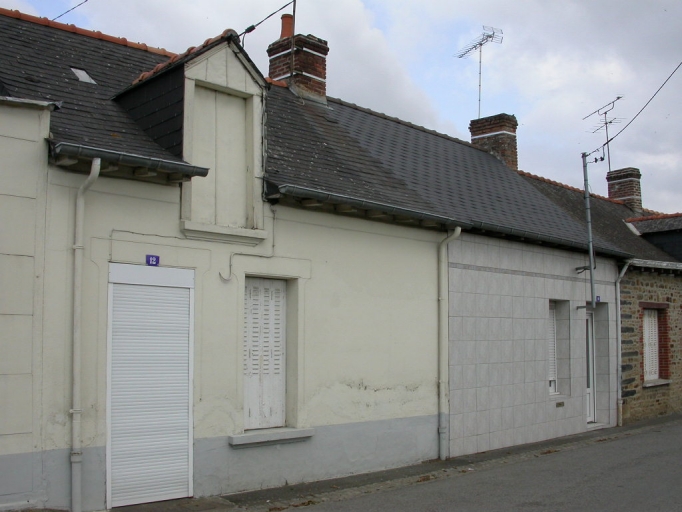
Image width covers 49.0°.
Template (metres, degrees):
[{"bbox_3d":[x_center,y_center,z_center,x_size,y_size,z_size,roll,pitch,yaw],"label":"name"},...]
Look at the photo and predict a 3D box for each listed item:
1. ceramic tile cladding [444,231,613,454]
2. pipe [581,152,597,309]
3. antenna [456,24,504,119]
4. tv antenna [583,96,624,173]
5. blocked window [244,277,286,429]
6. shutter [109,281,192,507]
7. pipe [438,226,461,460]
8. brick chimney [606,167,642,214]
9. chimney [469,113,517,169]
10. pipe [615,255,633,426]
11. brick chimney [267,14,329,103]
[{"bbox_3d":[3.484,1.483,12.675,0.123,3.216,5.781,-5,-8,43],"label":"ceramic tile cladding"},{"bbox_3d":[4.441,-0.451,13.361,0.090,2.738,0.090,-5,-4,43],"label":"pipe"},{"bbox_3d":[3.204,-4.144,17.593,0.523,1.915,1.709,2,-6,-21],"label":"antenna"},{"bbox_3d":[7.458,-3.347,21.324,0.553,1.756,2.215,1,-6,-7],"label":"tv antenna"},{"bbox_3d":[-0.850,1.070,8.243,0.148,1.648,0.775,-5,-8,43],"label":"blocked window"},{"bbox_3d":[-1.782,1.198,7.041,0.135,2.220,0.947,-5,-8,43],"label":"shutter"},{"bbox_3d":[1.542,1.192,10.298,0.388,3.192,0.111,-5,-8,43],"label":"pipe"},{"bbox_3d":[8.188,-1.870,21.572,0.781,1.193,0.627,-5,-8,43],"label":"brick chimney"},{"bbox_3d":[3.545,-2.550,17.327,0.959,1.236,0.560,-5,-8,43],"label":"chimney"},{"bbox_3d":[5.565,1.679,14.583,0.369,3.229,0.111,-5,-8,43],"label":"pipe"},{"bbox_3d":[-0.738,-3.299,12.720,0.824,1.421,0.695,-5,-8,43],"label":"brick chimney"}]

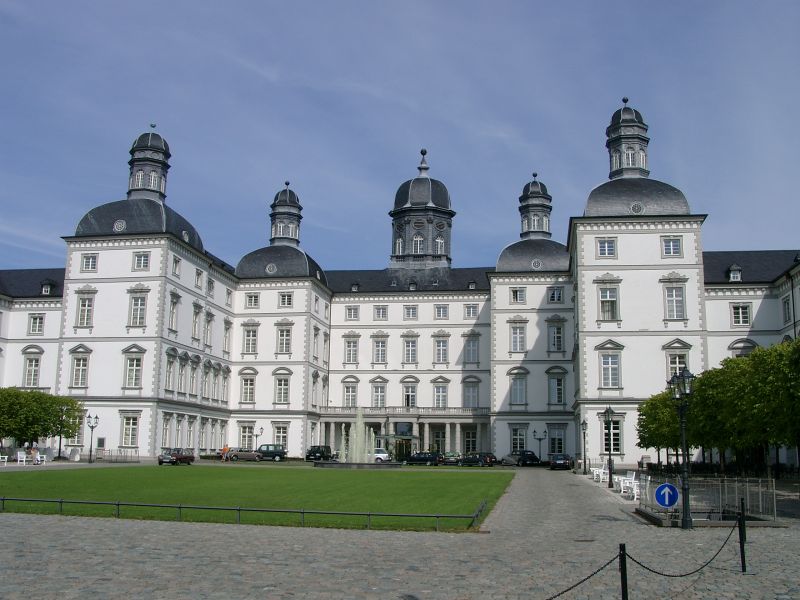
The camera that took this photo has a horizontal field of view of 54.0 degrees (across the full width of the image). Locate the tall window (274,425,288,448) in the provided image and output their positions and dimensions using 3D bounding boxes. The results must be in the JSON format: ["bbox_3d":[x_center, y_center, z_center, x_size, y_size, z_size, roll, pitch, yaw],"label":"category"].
[{"bbox_3d":[-14.787,17.127,98.055,1.648,2.906,0.300,-1,-11,9],"label":"tall window"}]

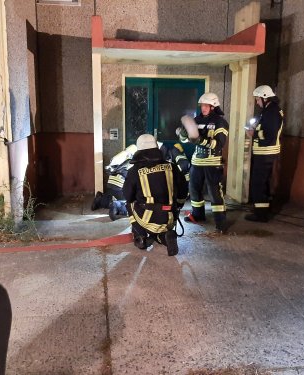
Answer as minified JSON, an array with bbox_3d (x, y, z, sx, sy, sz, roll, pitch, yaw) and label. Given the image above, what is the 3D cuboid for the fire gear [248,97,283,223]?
[{"bbox_3d":[1.596,-0.350,5.351,0.500,1.660,0.540,4,11,17],"label":"fire gear"}]

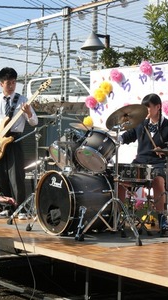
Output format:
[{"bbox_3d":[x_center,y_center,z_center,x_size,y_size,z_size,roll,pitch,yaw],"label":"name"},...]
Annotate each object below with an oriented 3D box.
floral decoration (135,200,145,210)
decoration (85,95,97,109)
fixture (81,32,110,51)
[{"bbox_3d":[0.604,0.604,7.250,0.120,0.140,0.140,-1,2,-37],"label":"floral decoration"},{"bbox_3d":[0.088,-0.560,7.900,0.120,0.150,0.150,-1,2,-37],"label":"decoration"},{"bbox_3d":[0.177,-1.667,10.300,0.470,0.290,0.380,-1,2,-37],"label":"fixture"}]

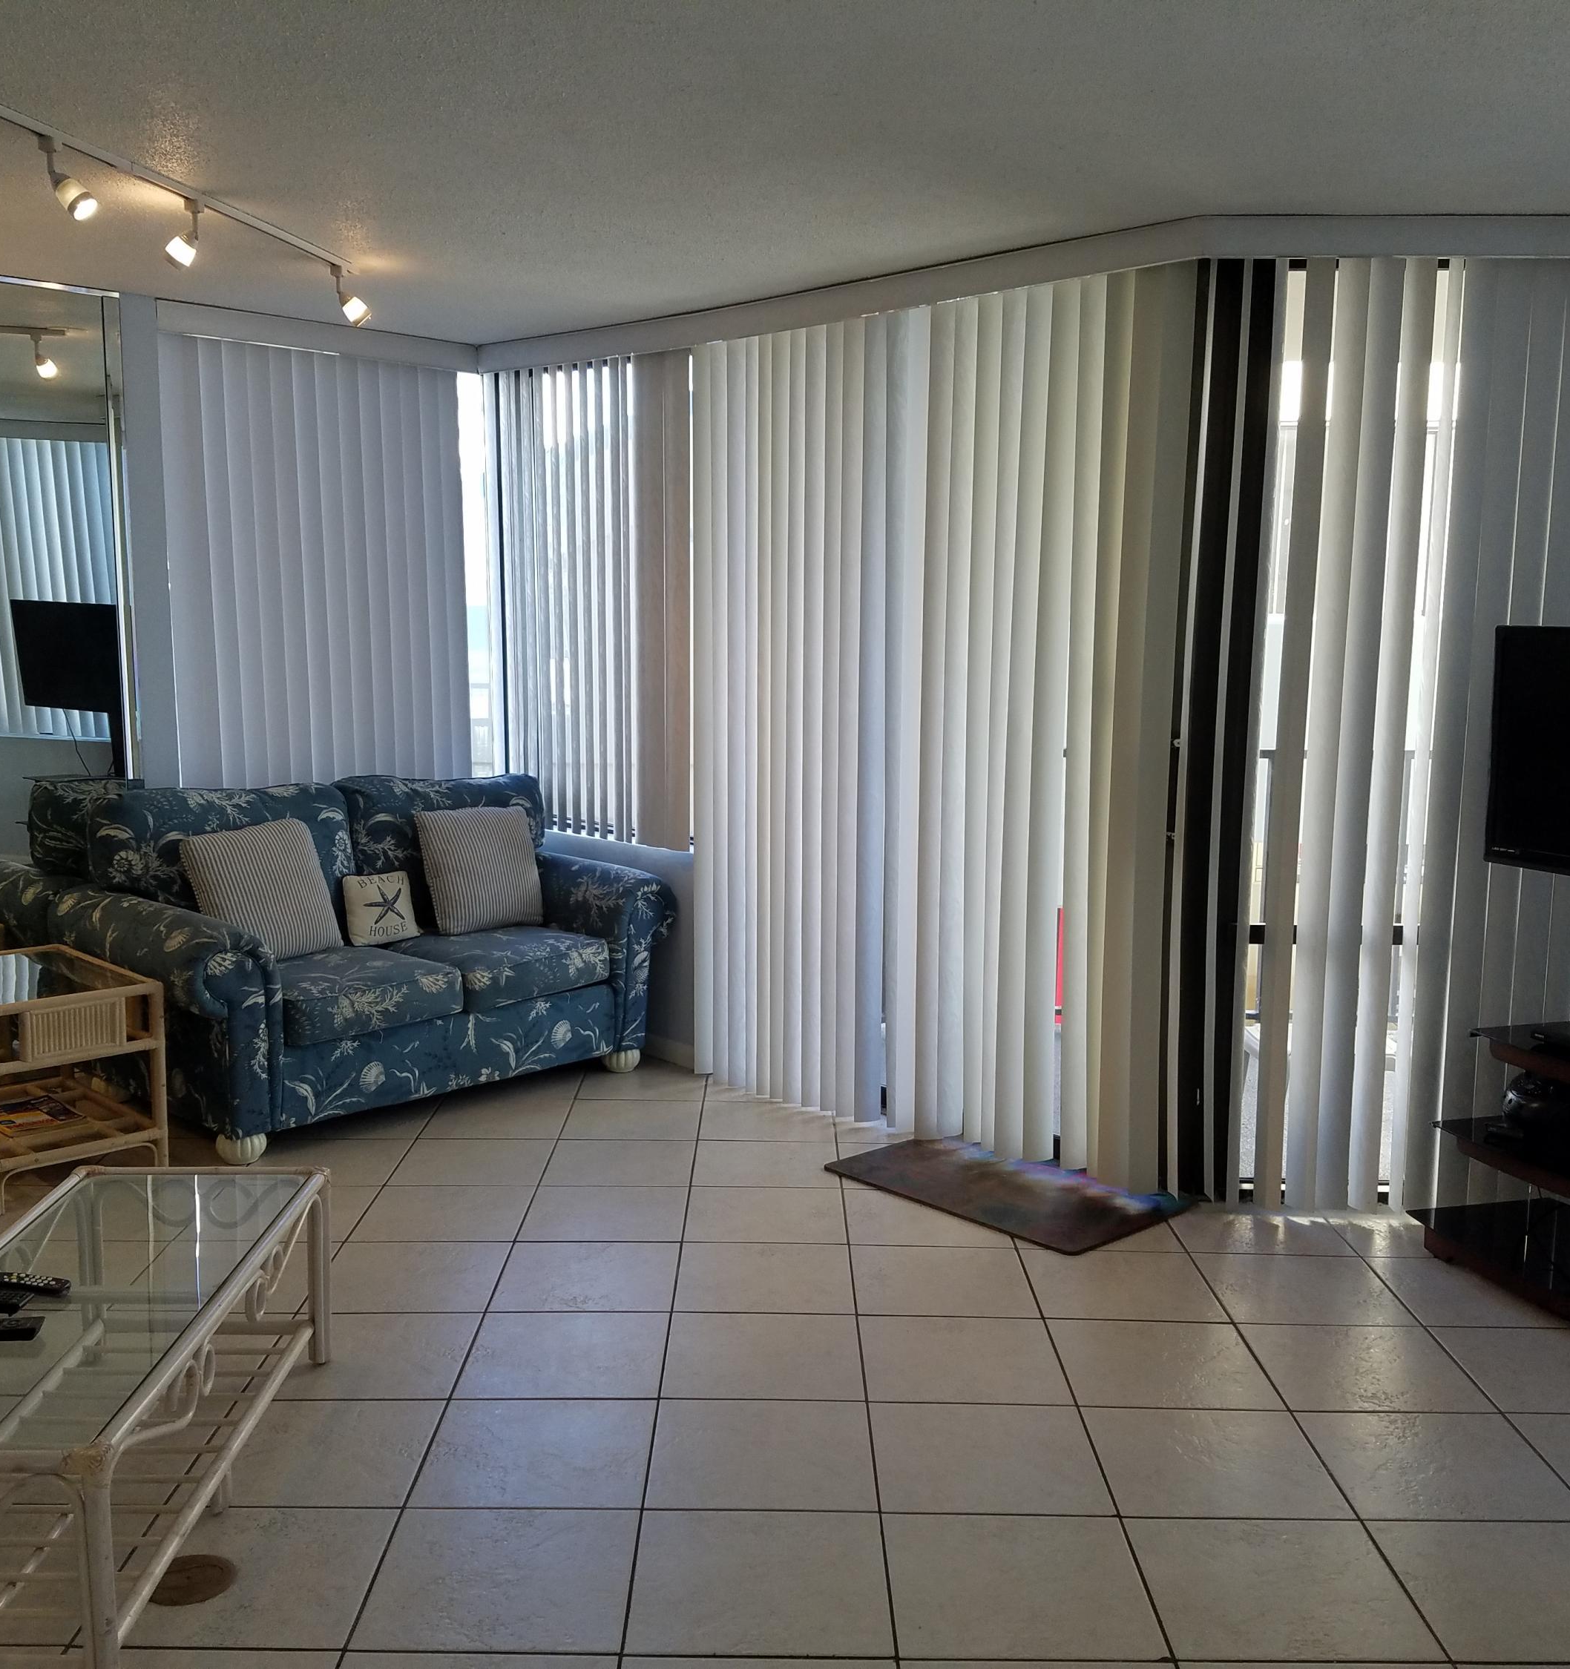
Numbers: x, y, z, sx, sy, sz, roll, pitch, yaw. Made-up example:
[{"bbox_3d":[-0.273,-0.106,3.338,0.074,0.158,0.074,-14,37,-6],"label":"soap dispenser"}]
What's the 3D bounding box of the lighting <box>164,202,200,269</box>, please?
[{"bbox_3d":[-1.364,-1.354,3.779,0.105,0.160,0.065,6,9,36],"label":"lighting"}]

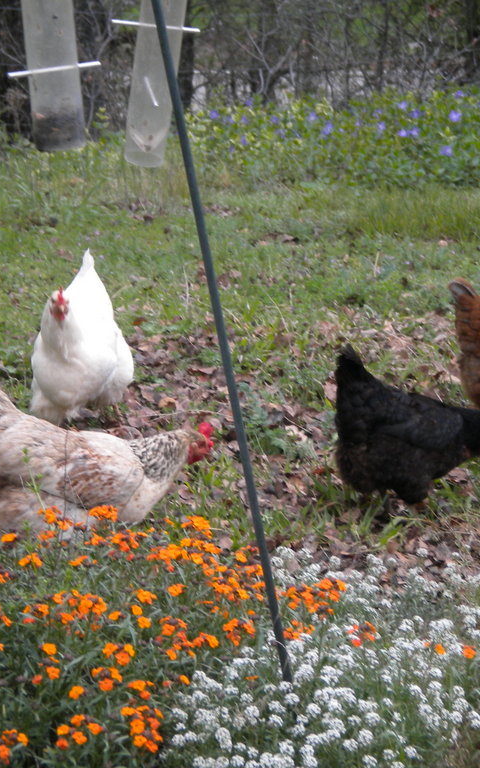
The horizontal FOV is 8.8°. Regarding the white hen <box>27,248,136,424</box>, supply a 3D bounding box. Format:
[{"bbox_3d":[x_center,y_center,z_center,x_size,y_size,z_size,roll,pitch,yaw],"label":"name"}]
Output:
[{"bbox_3d":[-0.352,-0.077,6.899,0.210,0.360,0.400,2,12,11],"label":"white hen"}]

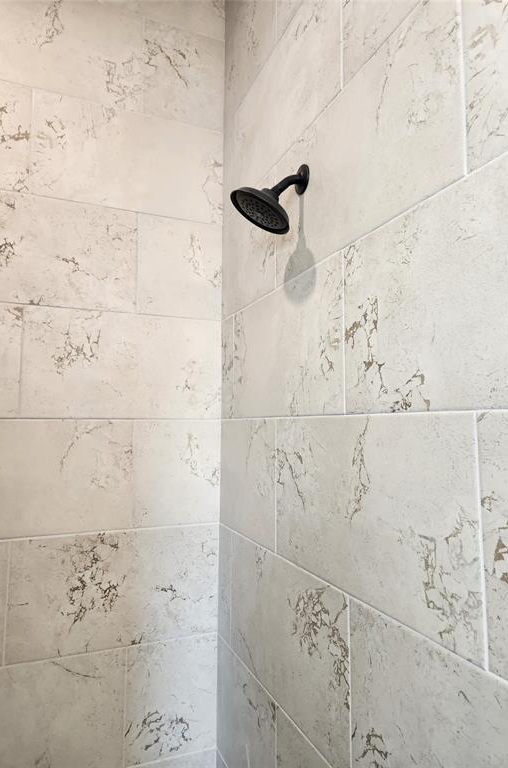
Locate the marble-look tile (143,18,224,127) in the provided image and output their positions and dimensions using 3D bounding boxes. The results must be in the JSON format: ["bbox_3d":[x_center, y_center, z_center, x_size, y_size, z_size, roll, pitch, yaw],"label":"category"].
[{"bbox_3d":[-0.219,-0.959,1.598,0.259,0.304,0.010,2,-6,-22],"label":"marble-look tile"}]

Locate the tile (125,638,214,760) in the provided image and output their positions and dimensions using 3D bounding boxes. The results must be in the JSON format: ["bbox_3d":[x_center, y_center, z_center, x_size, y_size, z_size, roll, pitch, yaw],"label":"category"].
[{"bbox_3d":[-0.227,0.875,1.426,0.259,0.304,0.010,2,-6,-22],"label":"tile"}]

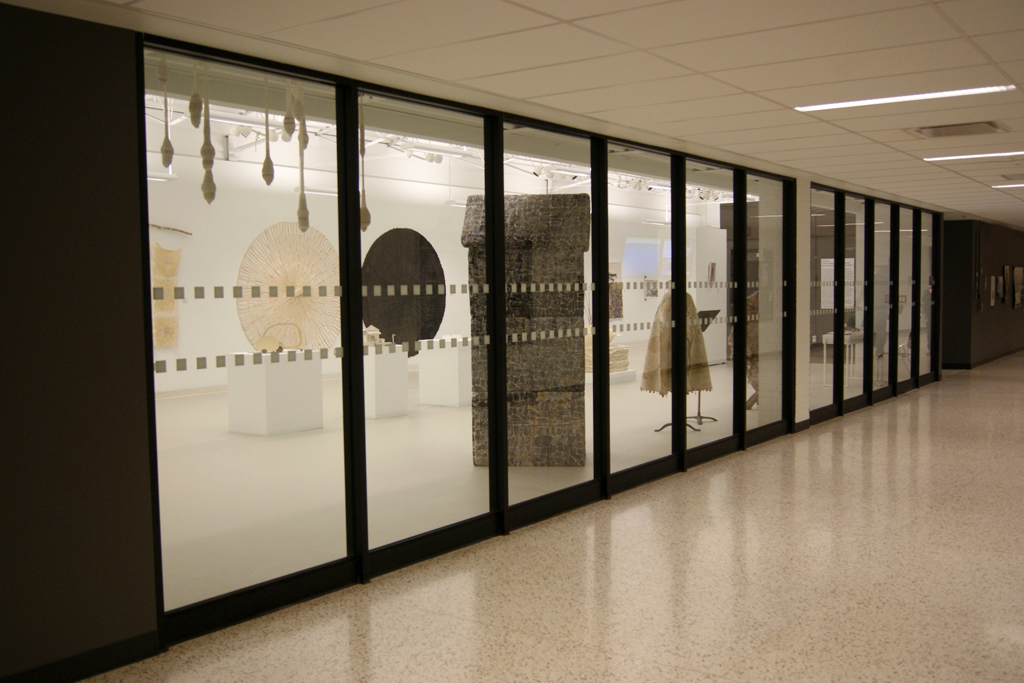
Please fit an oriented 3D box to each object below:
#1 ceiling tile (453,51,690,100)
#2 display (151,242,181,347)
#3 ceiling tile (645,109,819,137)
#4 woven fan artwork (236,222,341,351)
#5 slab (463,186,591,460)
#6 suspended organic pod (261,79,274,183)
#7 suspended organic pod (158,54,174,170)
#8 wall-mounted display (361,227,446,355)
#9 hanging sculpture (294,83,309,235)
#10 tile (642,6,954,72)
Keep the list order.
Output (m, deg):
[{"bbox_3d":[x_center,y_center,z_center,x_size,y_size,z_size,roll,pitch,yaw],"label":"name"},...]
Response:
[{"bbox_3d":[0.335,-1.354,4.800,1.100,0.025,0.610,2,5,37],"label":"ceiling tile"},{"bbox_3d":[-4.747,-0.651,12.859,0.040,1.420,0.460,2,5,37],"label":"display"},{"bbox_3d":[1.433,-1.456,6.260,1.116,0.020,0.610,3,5,37],"label":"ceiling tile"},{"bbox_3d":[-3.264,-0.692,14.240,0.120,2.200,2.140,3,5,37],"label":"woven fan artwork"},{"bbox_3d":[0.154,-0.102,8.161,1.078,2.324,0.500,0,4,2],"label":"slab"},{"bbox_3d":[-1.347,-1.180,5.161,0.069,0.649,0.069,2,5,37],"label":"suspended organic pod"},{"bbox_3d":[-1.613,-1.076,4.396,0.064,0.518,0.064,3,5,37],"label":"suspended organic pod"},{"bbox_3d":[-1.831,-0.816,16.123,0.100,2.220,2.150,3,5,37],"label":"wall-mounted display"},{"bbox_3d":[-1.200,-1.069,5.360,0.075,0.877,0.075,2,5,37],"label":"hanging sculpture"},{"bbox_3d":[1.257,-1.316,4.096,1.220,0.025,0.610,2,5,37],"label":"tile"}]

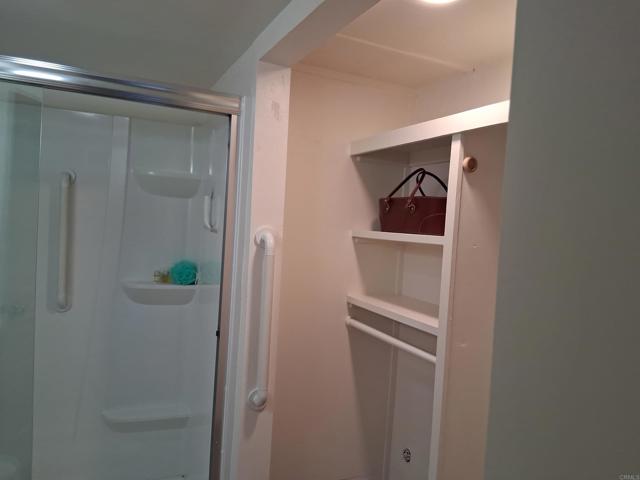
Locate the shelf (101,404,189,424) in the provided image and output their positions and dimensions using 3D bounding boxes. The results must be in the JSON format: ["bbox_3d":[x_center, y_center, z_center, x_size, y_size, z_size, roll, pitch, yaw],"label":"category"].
[{"bbox_3d":[-0.872,0.917,2.418,0.408,0.110,0.170,2,2,-25],"label":"shelf"}]

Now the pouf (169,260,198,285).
[{"bbox_3d":[-0.698,0.169,2.444,0.125,0.118,0.120,2,2,-25],"label":"pouf"}]

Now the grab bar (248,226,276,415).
[{"bbox_3d":[-0.197,0.293,1.740,0.083,0.693,0.083,2,2,-25],"label":"grab bar"}]

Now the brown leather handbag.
[{"bbox_3d":[0.396,-0.152,1.933,0.185,0.265,0.295,2,2,-25],"label":"brown leather handbag"}]

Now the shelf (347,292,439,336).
[{"bbox_3d":[0.386,0.293,1.934,0.270,0.029,0.653,2,2,-25],"label":"shelf"}]

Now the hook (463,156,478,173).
[{"bbox_3d":[0.478,-0.238,1.526,0.043,0.043,0.034,2,2,-25],"label":"hook"}]

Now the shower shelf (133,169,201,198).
[{"bbox_3d":[-0.765,-0.266,2.397,0.324,0.105,0.160,2,2,-25],"label":"shower shelf"}]

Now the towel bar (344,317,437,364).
[{"bbox_3d":[0.262,0.389,1.890,0.032,0.032,0.642,2,2,-25],"label":"towel bar"}]

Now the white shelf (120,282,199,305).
[{"bbox_3d":[-0.806,0.271,2.407,0.355,0.108,0.170,2,2,-25],"label":"white shelf"}]

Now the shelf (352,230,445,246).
[{"bbox_3d":[0.403,-0.006,1.923,0.270,0.029,0.653,2,2,-25],"label":"shelf"}]

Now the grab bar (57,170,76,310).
[{"bbox_3d":[-1.196,0.007,2.256,0.080,0.650,0.082,2,2,-25],"label":"grab bar"}]

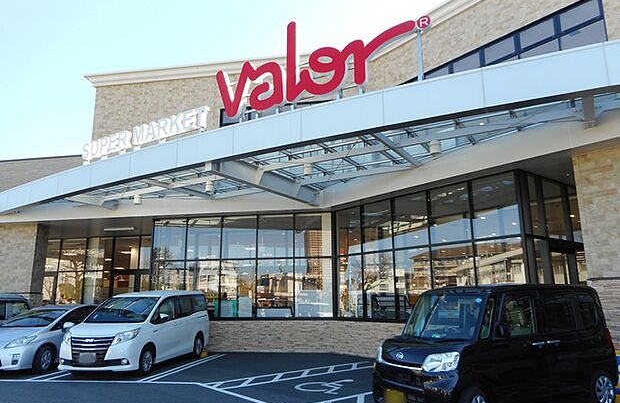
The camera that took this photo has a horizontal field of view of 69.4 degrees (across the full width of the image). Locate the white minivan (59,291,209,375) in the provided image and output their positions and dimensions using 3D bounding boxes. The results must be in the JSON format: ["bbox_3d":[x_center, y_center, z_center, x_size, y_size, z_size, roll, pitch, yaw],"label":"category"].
[{"bbox_3d":[-4.155,3.210,11.490,1.740,1.825,4.690,-2,-12,9],"label":"white minivan"}]

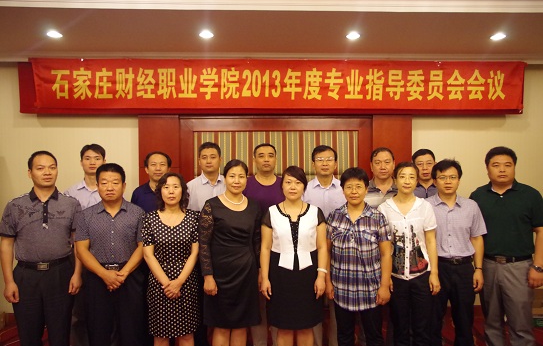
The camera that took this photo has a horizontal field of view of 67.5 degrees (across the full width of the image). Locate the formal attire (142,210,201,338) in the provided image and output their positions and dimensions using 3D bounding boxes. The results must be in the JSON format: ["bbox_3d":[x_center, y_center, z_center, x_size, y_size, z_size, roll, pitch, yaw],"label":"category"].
[{"bbox_3d":[-0.656,0.643,2.680,0.380,0.800,0.250,0,2,-11],"label":"formal attire"}]

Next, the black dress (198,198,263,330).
[{"bbox_3d":[-0.270,0.567,2.680,0.410,0.830,0.260,0,2,-11],"label":"black dress"}]

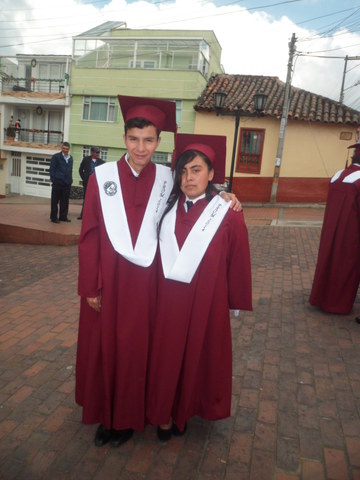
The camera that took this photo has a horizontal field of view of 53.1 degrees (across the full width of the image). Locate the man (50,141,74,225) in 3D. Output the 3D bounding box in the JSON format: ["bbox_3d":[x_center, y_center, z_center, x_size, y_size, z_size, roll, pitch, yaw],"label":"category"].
[{"bbox_3d":[-2.553,-1.225,7.780,0.500,1.711,0.330,-1,11,-33],"label":"man"}]

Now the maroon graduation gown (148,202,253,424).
[{"bbox_3d":[0.127,0.410,1.981,0.560,1.285,0.400,7,9,6],"label":"maroon graduation gown"}]

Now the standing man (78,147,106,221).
[{"bbox_3d":[-2.090,-1.306,8.462,0.570,1.687,0.360,0,11,-30],"label":"standing man"}]

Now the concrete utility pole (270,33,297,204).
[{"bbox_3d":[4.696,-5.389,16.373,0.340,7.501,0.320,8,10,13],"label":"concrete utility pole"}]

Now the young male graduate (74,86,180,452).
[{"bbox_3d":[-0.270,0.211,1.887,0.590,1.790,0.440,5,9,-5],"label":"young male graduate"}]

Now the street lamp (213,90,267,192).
[{"bbox_3d":[1.578,-2.394,10.613,1.546,3.734,0.400,8,10,13],"label":"street lamp"}]

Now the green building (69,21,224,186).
[{"bbox_3d":[-1.760,-7.419,22.105,7.100,9.900,6.800,8,10,13],"label":"green building"}]

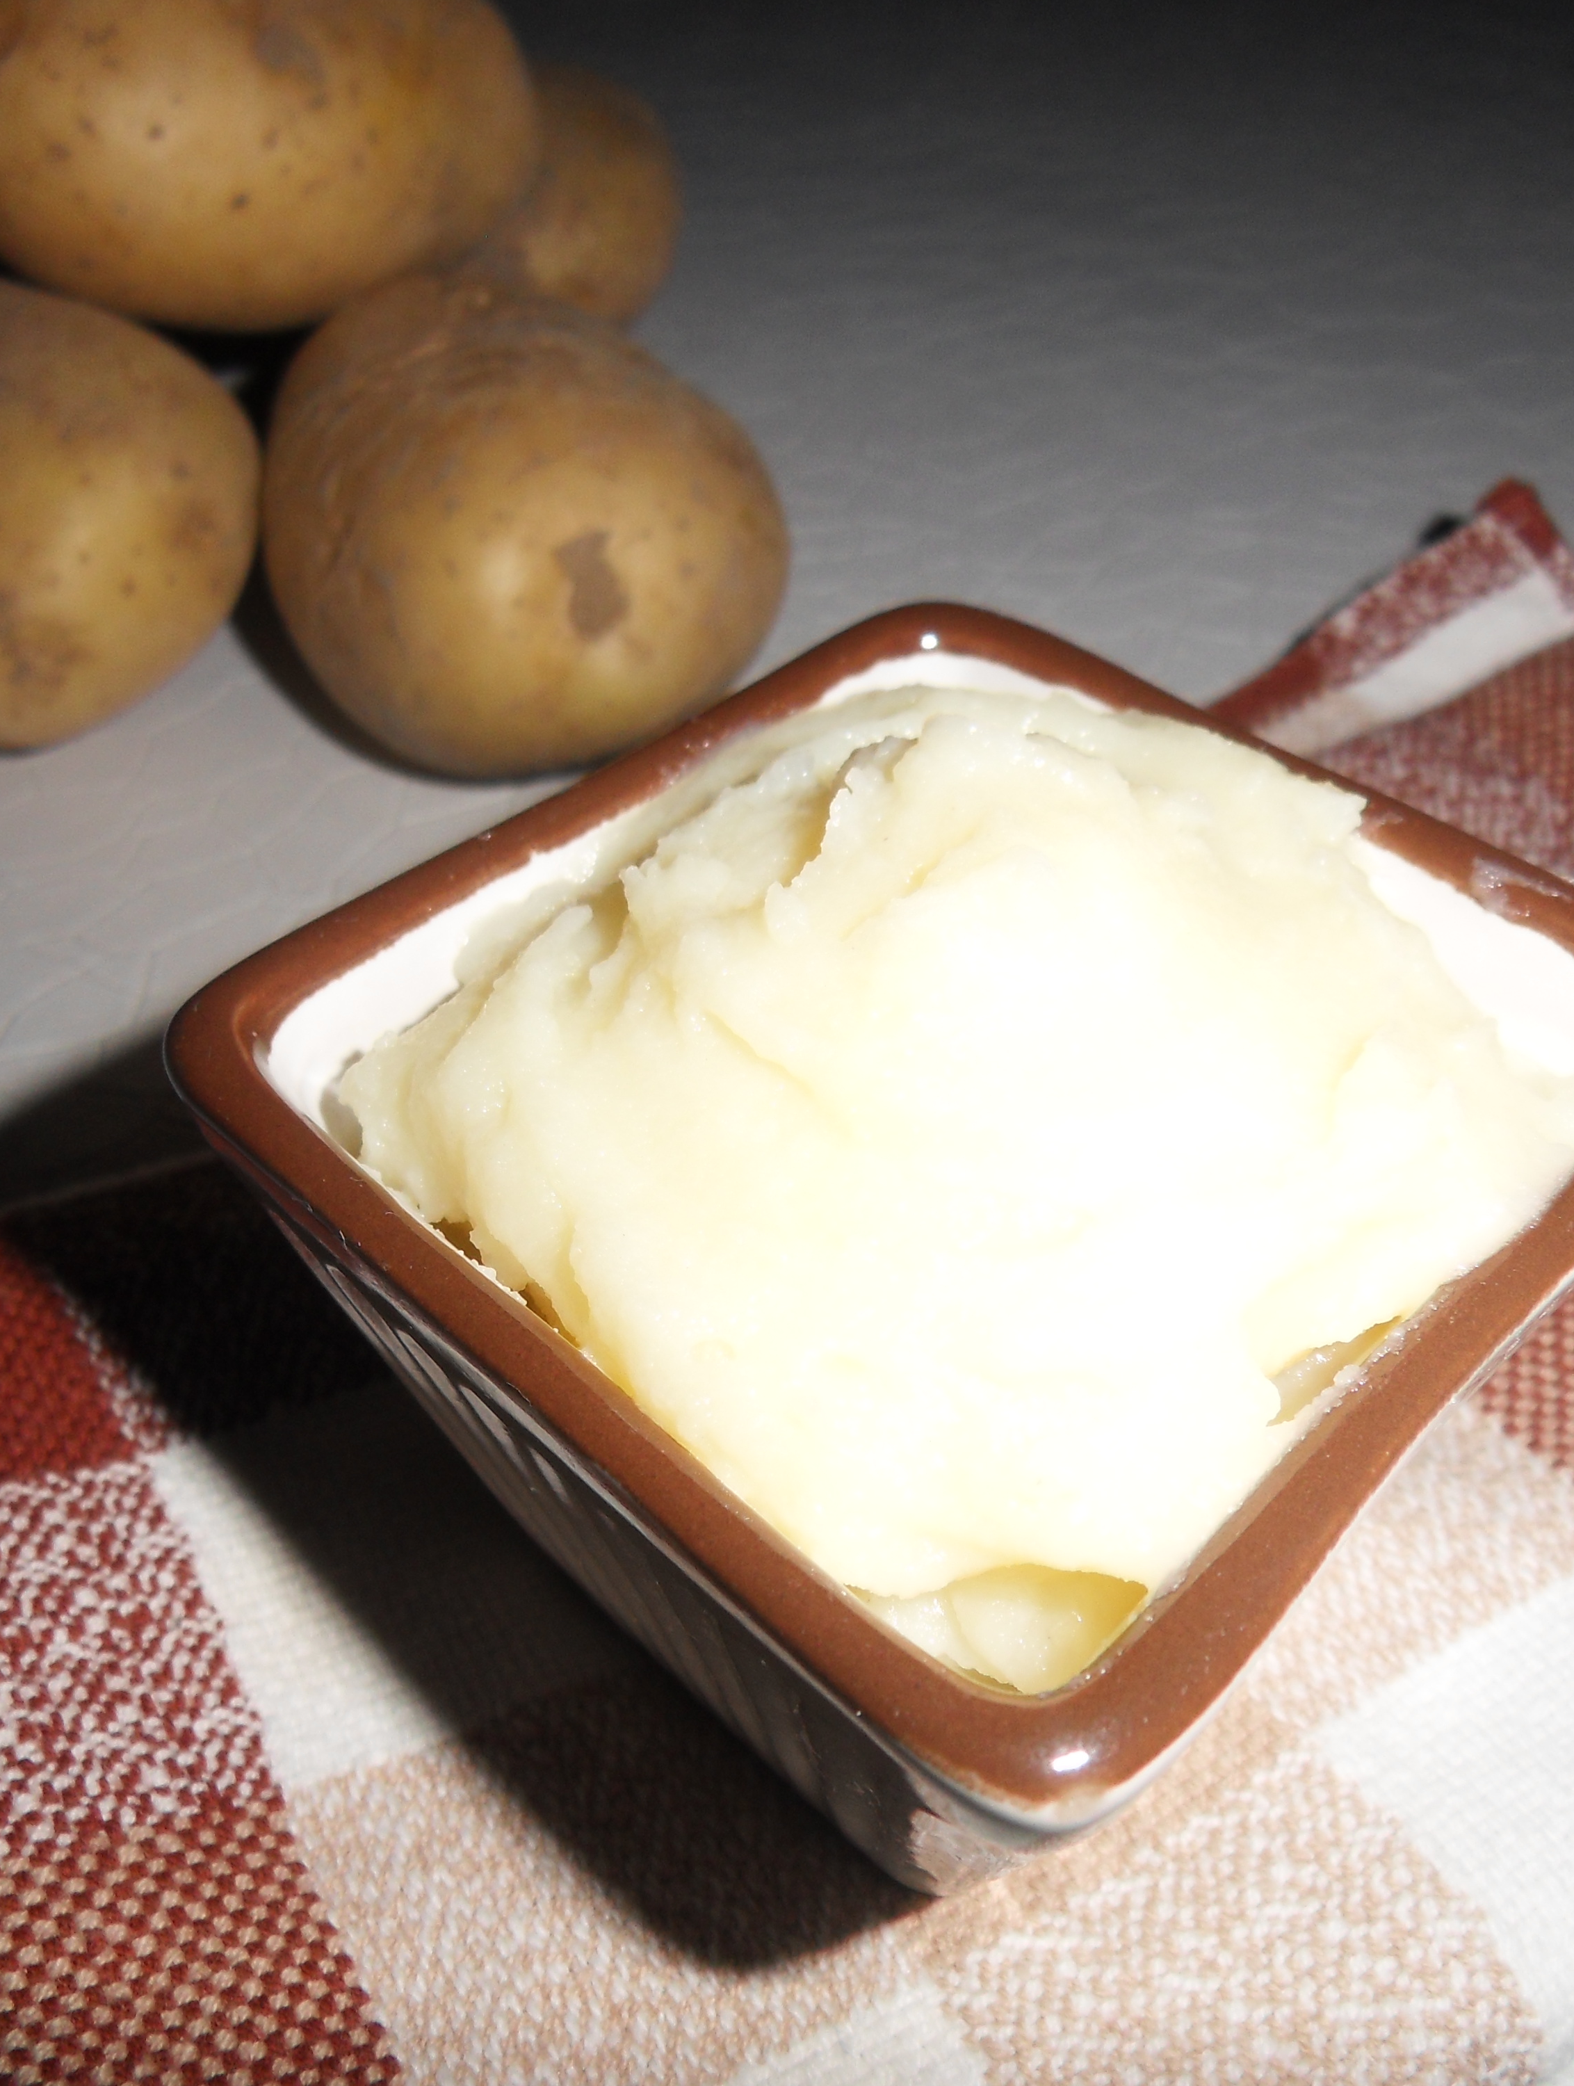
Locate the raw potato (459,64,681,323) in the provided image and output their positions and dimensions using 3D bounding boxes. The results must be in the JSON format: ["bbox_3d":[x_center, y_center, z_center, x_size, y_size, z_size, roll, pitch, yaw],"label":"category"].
[{"bbox_3d":[-0.051,-0.150,0.353,0.057,0.051,0.078,24,49,22],"label":"raw potato"}]

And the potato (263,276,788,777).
[{"bbox_3d":[-0.038,-0.071,0.267,0.068,0.060,0.086,-20,48,-20],"label":"potato"}]

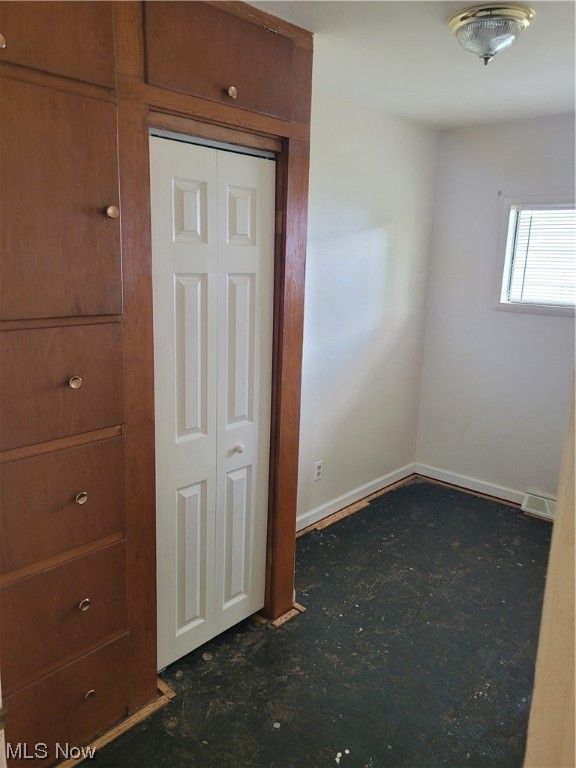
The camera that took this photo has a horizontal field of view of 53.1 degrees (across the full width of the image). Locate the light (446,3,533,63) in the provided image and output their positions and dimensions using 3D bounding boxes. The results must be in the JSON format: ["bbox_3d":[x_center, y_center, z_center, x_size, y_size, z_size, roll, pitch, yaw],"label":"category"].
[{"bbox_3d":[0.750,-1.279,2.155,0.305,0.154,0.305,12,16,40],"label":"light"}]

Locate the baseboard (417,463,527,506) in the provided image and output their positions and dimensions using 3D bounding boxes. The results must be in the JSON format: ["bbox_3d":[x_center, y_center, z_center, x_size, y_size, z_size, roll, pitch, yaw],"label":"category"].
[{"bbox_3d":[1.300,0.720,4.196,0.809,0.091,0.018,12,16,40],"label":"baseboard"}]

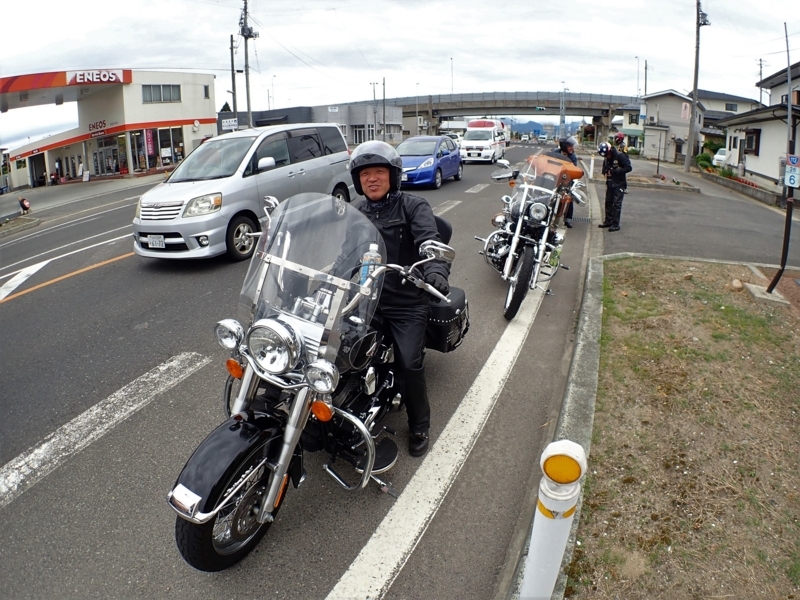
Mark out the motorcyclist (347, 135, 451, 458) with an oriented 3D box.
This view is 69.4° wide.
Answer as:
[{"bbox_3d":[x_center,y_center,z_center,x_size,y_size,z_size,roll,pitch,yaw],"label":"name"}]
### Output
[{"bbox_3d":[-0.040,-0.050,3.000,0.720,1.580,0.700,5,18,19],"label":"motorcyclist"}]

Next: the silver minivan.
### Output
[{"bbox_3d":[-2.450,-1.930,9.750,1.720,1.850,4.600,6,18,22],"label":"silver minivan"}]

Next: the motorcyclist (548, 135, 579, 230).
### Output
[{"bbox_3d":[2.950,-2.100,10.300,0.580,1.630,0.500,-4,17,-8],"label":"motorcyclist"}]

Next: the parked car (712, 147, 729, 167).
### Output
[{"bbox_3d":[25.662,-11.020,45.000,3.500,1.550,1.500,-10,20,-30],"label":"parked car"}]

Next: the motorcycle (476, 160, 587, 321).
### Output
[{"bbox_3d":[1.260,-0.750,5.600,0.950,1.400,2.350,4,17,16],"label":"motorcycle"}]

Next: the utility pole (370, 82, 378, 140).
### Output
[{"bbox_3d":[-2.596,-19.522,60.000,0.600,6.000,0.350,0,17,0],"label":"utility pole"}]

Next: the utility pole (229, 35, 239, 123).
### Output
[{"bbox_3d":[-12.242,-15.145,43.000,0.500,8.800,0.400,0,17,0],"label":"utility pole"}]

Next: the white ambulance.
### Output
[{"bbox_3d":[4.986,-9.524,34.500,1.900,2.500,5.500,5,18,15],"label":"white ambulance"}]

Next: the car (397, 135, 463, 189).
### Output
[{"bbox_3d":[0.780,-4.490,18.600,1.695,1.525,3.900,5,18,20],"label":"car"}]

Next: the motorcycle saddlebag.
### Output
[{"bbox_3d":[0.290,0.121,3.600,0.210,0.320,0.410,5,18,15],"label":"motorcycle saddlebag"}]

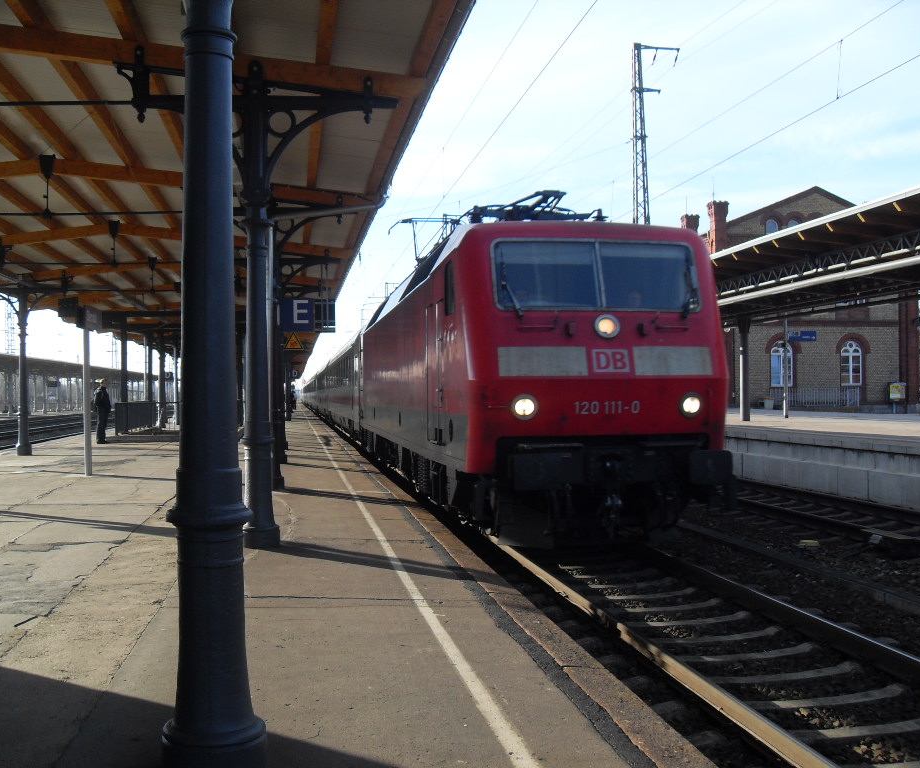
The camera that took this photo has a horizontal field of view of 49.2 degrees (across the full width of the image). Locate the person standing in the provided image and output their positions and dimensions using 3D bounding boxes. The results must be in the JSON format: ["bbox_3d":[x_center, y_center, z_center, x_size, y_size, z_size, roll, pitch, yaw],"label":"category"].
[{"bbox_3d":[-9.930,0.757,28.000,0.480,1.810,0.520,-1,-1,-9],"label":"person standing"}]

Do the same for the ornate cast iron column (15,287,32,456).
[{"bbox_3d":[-10.401,-0.315,24.000,0.370,4.080,0.370,-1,-1,-9],"label":"ornate cast iron column"}]

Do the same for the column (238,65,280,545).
[{"bbox_3d":[-1.778,-0.705,8.900,0.370,4.240,0.370,-1,-1,-9],"label":"column"}]

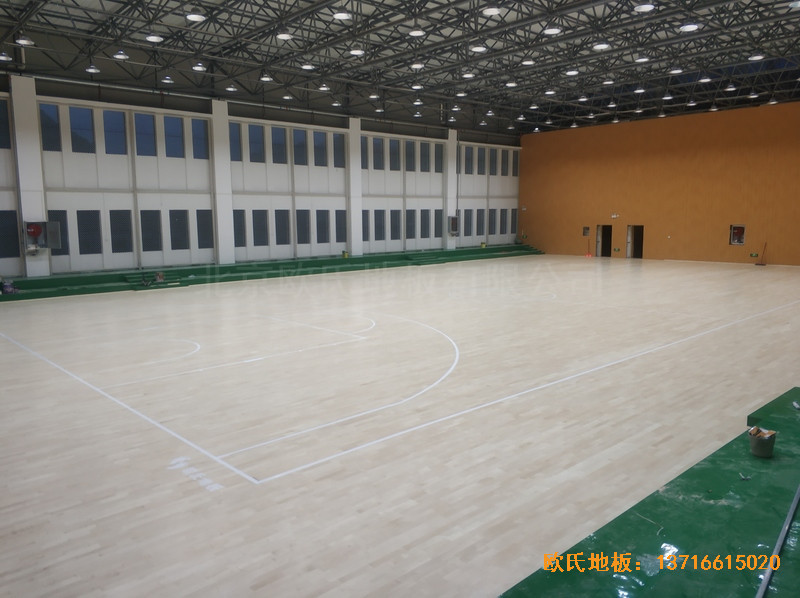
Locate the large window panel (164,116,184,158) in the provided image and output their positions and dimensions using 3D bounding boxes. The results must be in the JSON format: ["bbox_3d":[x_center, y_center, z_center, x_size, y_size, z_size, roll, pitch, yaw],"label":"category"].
[{"bbox_3d":[-9.661,-6.908,26.718,0.820,1.720,0.100,-8,10,-43],"label":"large window panel"}]

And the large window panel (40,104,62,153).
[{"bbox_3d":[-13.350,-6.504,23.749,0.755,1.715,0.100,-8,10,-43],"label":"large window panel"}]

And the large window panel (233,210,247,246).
[{"bbox_3d":[-7.510,-3.236,28.769,0.820,1.681,0.100,-8,10,-43],"label":"large window panel"}]

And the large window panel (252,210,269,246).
[{"bbox_3d":[-6.699,-3.395,29.951,0.820,1.710,0.100,-8,10,-43],"label":"large window panel"}]

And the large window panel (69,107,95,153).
[{"bbox_3d":[-12.485,-6.618,24.555,0.879,1.722,0.100,-8,10,-43],"label":"large window panel"}]

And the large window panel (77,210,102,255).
[{"bbox_3d":[-12.155,-2.606,24.458,0.851,1.708,0.100,-8,10,-43],"label":"large window panel"}]

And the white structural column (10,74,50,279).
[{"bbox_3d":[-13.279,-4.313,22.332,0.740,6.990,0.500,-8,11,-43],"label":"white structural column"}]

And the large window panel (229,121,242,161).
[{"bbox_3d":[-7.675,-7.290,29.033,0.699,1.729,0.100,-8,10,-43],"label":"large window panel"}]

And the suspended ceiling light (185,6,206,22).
[{"bbox_3d":[-5.107,-7.152,15.582,0.470,0.280,0.470,-8,10,-43],"label":"suspended ceiling light"}]

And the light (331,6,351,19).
[{"bbox_3d":[-1.409,-7.039,15.238,0.450,0.300,0.450,0,8,0],"label":"light"}]

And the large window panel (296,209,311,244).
[{"bbox_3d":[-4.761,-3.547,30.747,0.760,1.660,0.100,-8,11,-43],"label":"large window panel"}]

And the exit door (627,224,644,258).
[{"bbox_3d":[14.288,-3.447,37.873,0.120,1.980,1.060,-8,10,-43],"label":"exit door"}]

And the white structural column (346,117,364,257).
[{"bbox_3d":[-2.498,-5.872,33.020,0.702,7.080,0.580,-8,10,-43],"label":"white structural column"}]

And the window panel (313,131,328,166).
[{"bbox_3d":[-4.067,-7.666,31.896,0.830,1.720,0.100,-8,10,-43],"label":"window panel"}]

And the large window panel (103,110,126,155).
[{"bbox_3d":[-11.109,-6.469,24.334,0.810,1.630,0.100,-8,11,-43],"label":"large window panel"}]

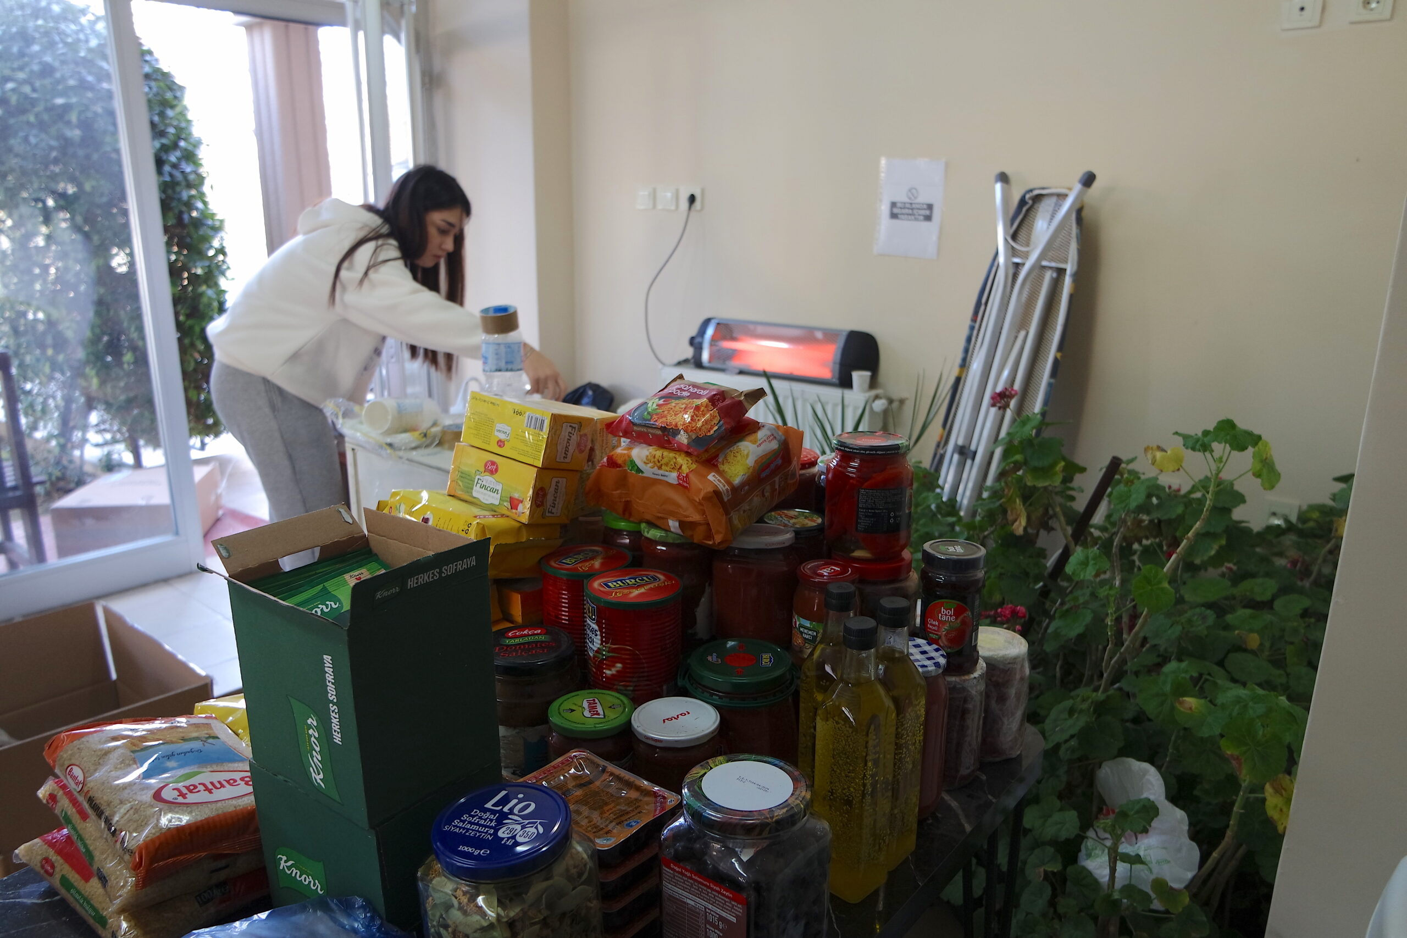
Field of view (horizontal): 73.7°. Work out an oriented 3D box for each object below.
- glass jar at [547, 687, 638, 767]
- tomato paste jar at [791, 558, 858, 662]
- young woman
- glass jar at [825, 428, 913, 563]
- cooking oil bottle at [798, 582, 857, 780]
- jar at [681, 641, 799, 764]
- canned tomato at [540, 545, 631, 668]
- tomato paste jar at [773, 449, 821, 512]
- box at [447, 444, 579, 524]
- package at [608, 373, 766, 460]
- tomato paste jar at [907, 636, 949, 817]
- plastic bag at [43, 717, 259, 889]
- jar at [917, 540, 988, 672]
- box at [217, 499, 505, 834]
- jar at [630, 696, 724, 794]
[{"bbox_3d":[-0.110,0.303,0.933,0.088,0.145,0.088,1,14,0],"label":"glass jar"},{"bbox_3d":[0.157,0.220,1.212,0.093,0.182,0.093,1,14,0],"label":"tomato paste jar"},{"bbox_3d":[-0.780,0.007,2.376,0.800,1.475,0.500,4,15,15],"label":"young woman"},{"bbox_3d":[0.190,0.032,1.075,0.099,0.129,0.099,1,14,0],"label":"glass jar"},{"bbox_3d":[0.134,0.246,0.953,0.058,0.268,0.058,-13,20,-43],"label":"cooking oil bottle"},{"bbox_3d":[0.037,0.284,0.979,0.121,0.180,0.121,1,14,0],"label":"jar"},{"bbox_3d":[-0.133,0.161,1.077,0.102,0.120,0.102,1,14,0],"label":"canned tomato"},{"bbox_3d":[0.107,0.062,1.264,0.093,0.165,0.093,1,14,0],"label":"tomato paste jar"},{"bbox_3d":[-0.259,0.019,1.272,0.159,0.072,0.080,15,7,34],"label":"box"},{"bbox_3d":[-0.020,-0.071,1.240,0.136,0.037,0.155,17,41,32],"label":"package"},{"bbox_3d":[0.221,0.279,1.008,0.078,0.180,0.078,1,14,0],"label":"tomato paste jar"},{"bbox_3d":[-0.483,0.287,0.841,0.190,0.050,0.130,14,19,42],"label":"plastic bag"},{"bbox_3d":[0.275,0.155,1.044,0.068,0.137,0.068,3,14,10],"label":"jar"},{"bbox_3d":[-0.273,0.151,0.765,0.166,0.190,0.123,11,18,36],"label":"box"},{"bbox_3d":[-0.026,0.310,0.909,0.088,0.152,0.088,1,14,0],"label":"jar"}]

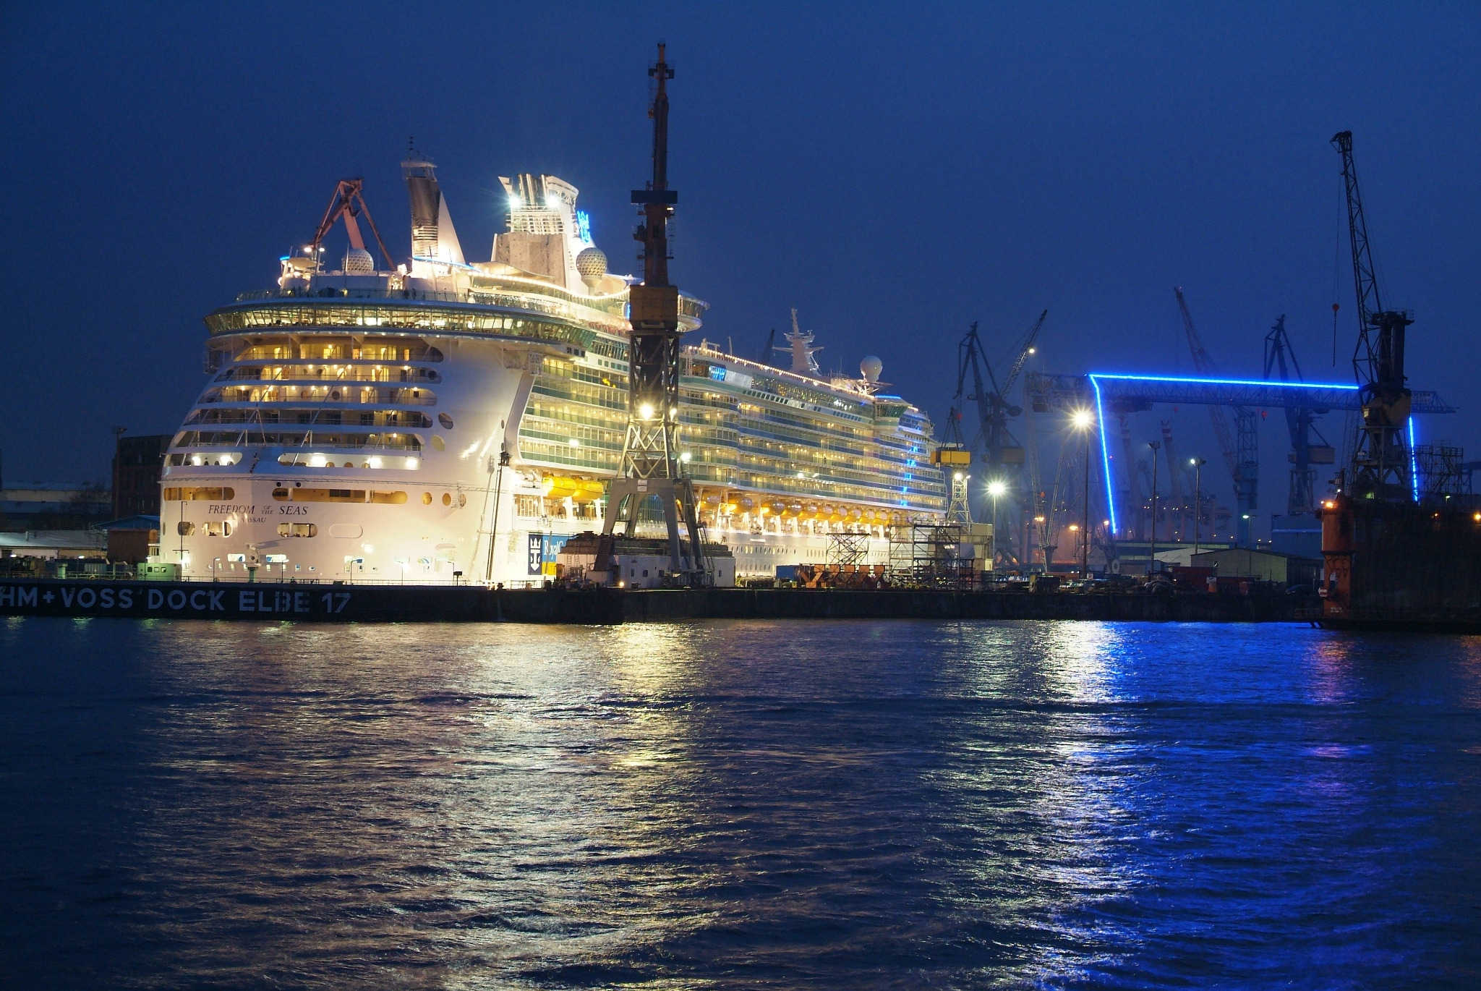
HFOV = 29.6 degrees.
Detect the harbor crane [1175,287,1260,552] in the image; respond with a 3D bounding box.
[{"bbox_3d":[118.860,-15.774,700.000,21.000,72.000,8.000,1,-1,6],"label":"harbor crane"}]

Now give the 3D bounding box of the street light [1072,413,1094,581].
[{"bbox_3d":[49.190,0.943,400.251,2.400,25.600,1.500,0,-2,23],"label":"street light"}]

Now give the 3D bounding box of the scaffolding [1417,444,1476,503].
[{"bbox_3d":[76.738,-2.333,305.000,6.300,6.200,3.500,0,-2,15],"label":"scaffolding"}]

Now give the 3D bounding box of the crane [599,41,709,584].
[{"bbox_3d":[-10.372,-21.736,337.000,12.500,65.000,13.000,1,-1,3],"label":"crane"}]

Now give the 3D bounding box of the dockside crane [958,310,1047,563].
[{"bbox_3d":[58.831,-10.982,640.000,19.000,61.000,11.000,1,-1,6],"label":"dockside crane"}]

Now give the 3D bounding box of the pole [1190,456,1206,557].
[{"bbox_3d":[93.953,5.349,575.000,2.600,26.200,1.000,0,-1,11],"label":"pole"}]

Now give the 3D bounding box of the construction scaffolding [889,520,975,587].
[{"bbox_3d":[24.410,7.676,357.000,10.800,8.600,4.000,0,-2,15],"label":"construction scaffolding"}]

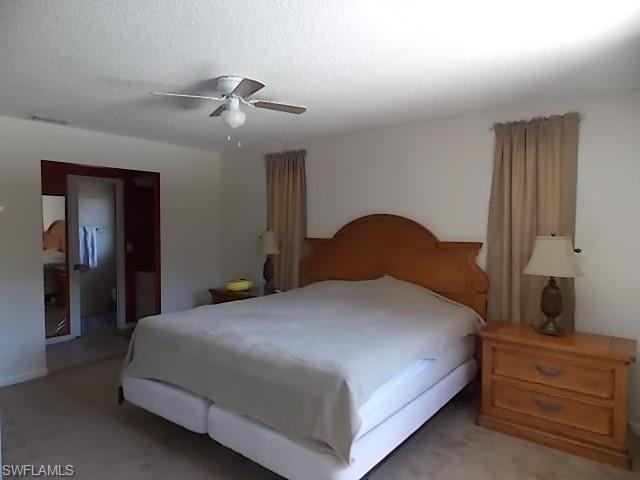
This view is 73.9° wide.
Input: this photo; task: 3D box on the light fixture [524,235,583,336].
[{"bbox_3d":[1.669,0.316,3.069,0.370,0.724,0.300,2,3,38],"label":"light fixture"}]

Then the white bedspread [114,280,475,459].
[{"bbox_3d":[-0.049,0.686,3.318,2.030,0.620,2.050,2,3,38],"label":"white bedspread"}]

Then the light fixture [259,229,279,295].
[{"bbox_3d":[-0.587,0.244,4.849,0.340,0.727,0.280,2,3,38],"label":"light fixture"}]

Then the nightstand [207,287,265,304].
[{"bbox_3d":[-0.846,0.952,5.010,0.930,0.700,0.450,2,3,38],"label":"nightstand"}]

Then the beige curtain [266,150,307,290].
[{"bbox_3d":[-0.393,0.088,4.919,0.610,2.175,0.120,2,3,38],"label":"beige curtain"}]

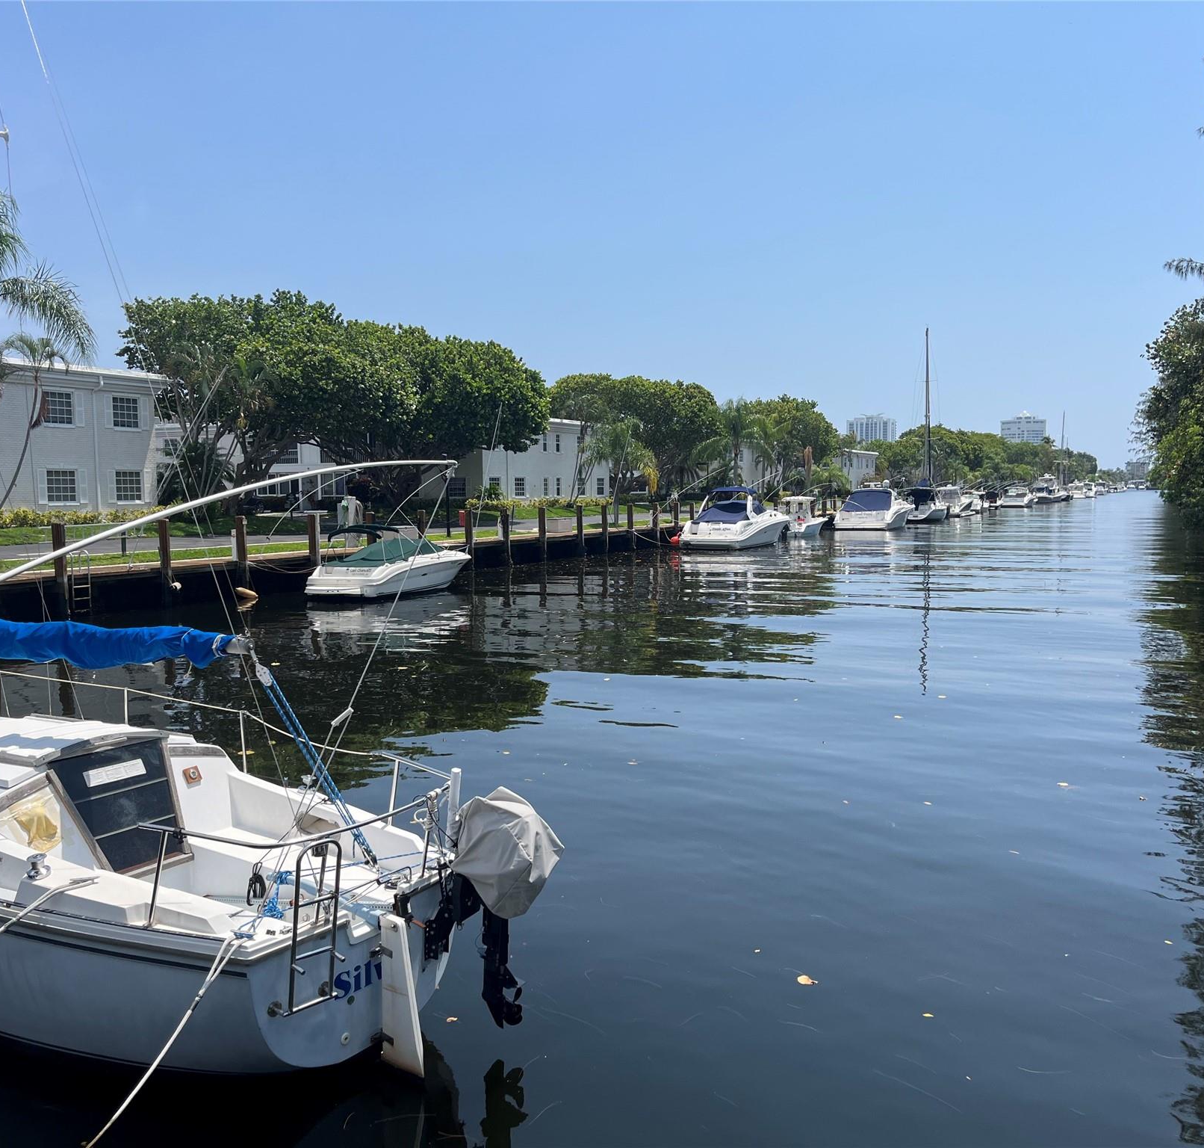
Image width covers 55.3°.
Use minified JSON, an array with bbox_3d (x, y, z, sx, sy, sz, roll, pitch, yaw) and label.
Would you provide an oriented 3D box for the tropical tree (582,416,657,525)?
[{"bbox_3d":[0.863,-5.549,61.255,3.950,5.850,3.900,0,4,0],"label":"tropical tree"}]

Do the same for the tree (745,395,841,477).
[{"bbox_3d":[18.864,-12.499,113.375,9.600,10.500,9.400,0,4,0],"label":"tree"}]

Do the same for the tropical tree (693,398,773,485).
[{"bbox_3d":[8.834,-7.861,76.622,5.300,7.900,5.200,0,4,0],"label":"tropical tree"}]

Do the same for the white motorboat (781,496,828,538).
[{"bbox_3d":[13.197,-3.810,73.513,2.500,2.600,7.700,3,5,30],"label":"white motorboat"}]

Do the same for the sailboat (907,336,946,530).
[{"bbox_3d":[28.801,-13.176,101.327,3.500,17.000,11.500,2,5,29],"label":"sailboat"}]

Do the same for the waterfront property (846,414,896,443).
[{"bbox_3d":[279.510,-127.612,1193.723,48.000,77.000,26.000,1,5,17],"label":"waterfront property"}]

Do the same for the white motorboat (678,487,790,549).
[{"bbox_3d":[7.871,-3.234,61.810,3.250,3.250,10.300,2,5,29],"label":"white motorboat"}]

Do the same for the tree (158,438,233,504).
[{"bbox_3d":[-15.957,-3.726,45.348,3.000,3.300,3.000,0,4,0],"label":"tree"}]

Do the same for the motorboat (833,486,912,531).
[{"bbox_3d":[21.497,-5.312,87.144,3.800,3.500,12.300,2,5,29],"label":"motorboat"}]

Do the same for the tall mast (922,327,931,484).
[{"bbox_3d":[28.628,-14.630,100.673,0.220,14.100,0.220,1,5,16],"label":"tall mast"}]

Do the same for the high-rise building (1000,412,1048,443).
[{"bbox_3d":[419.316,-123.271,1143.910,45.000,76.000,27.000,1,5,16],"label":"high-rise building"}]

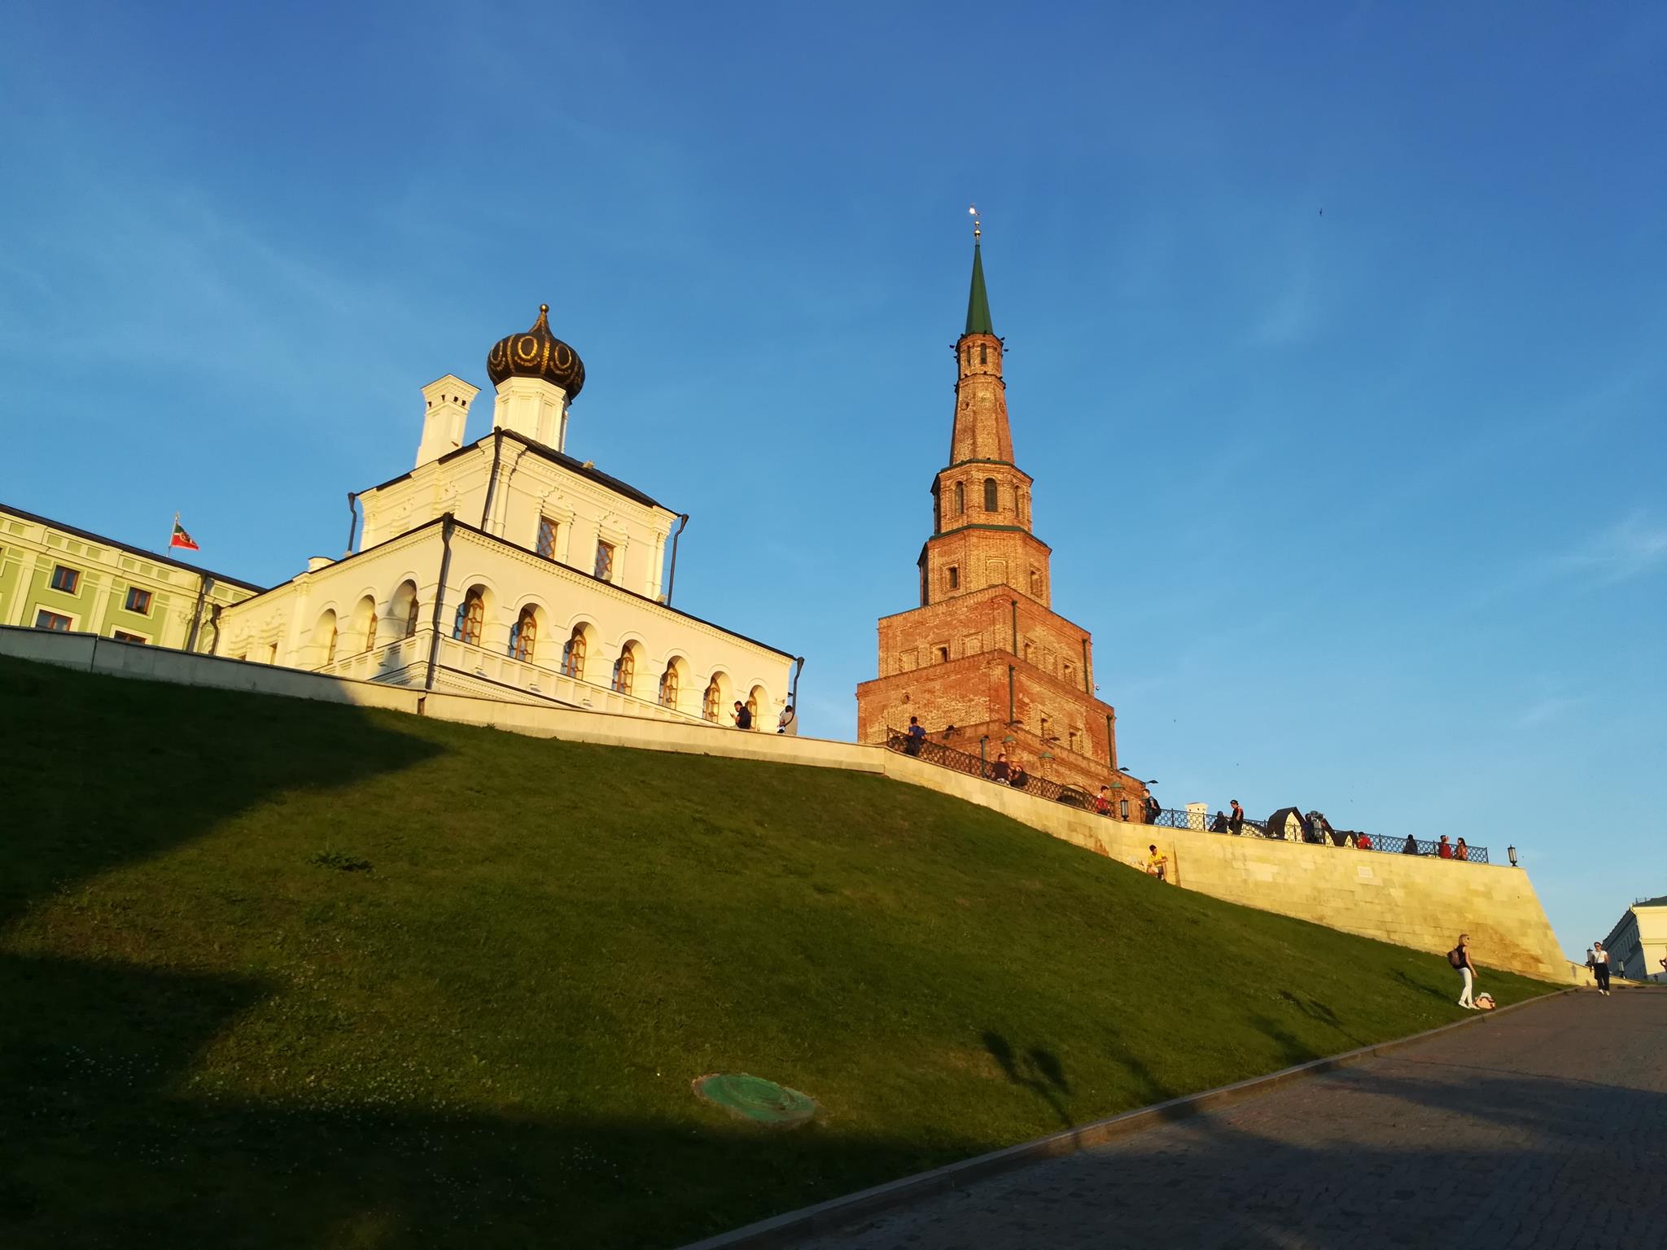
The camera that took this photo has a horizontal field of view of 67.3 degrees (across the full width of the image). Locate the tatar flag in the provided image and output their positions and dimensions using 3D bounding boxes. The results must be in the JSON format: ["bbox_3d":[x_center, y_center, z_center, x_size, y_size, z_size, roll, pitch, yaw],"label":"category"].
[{"bbox_3d":[-36.519,-5.023,70.500,1.800,1.800,0.400,11,-23,-27],"label":"tatar flag"}]

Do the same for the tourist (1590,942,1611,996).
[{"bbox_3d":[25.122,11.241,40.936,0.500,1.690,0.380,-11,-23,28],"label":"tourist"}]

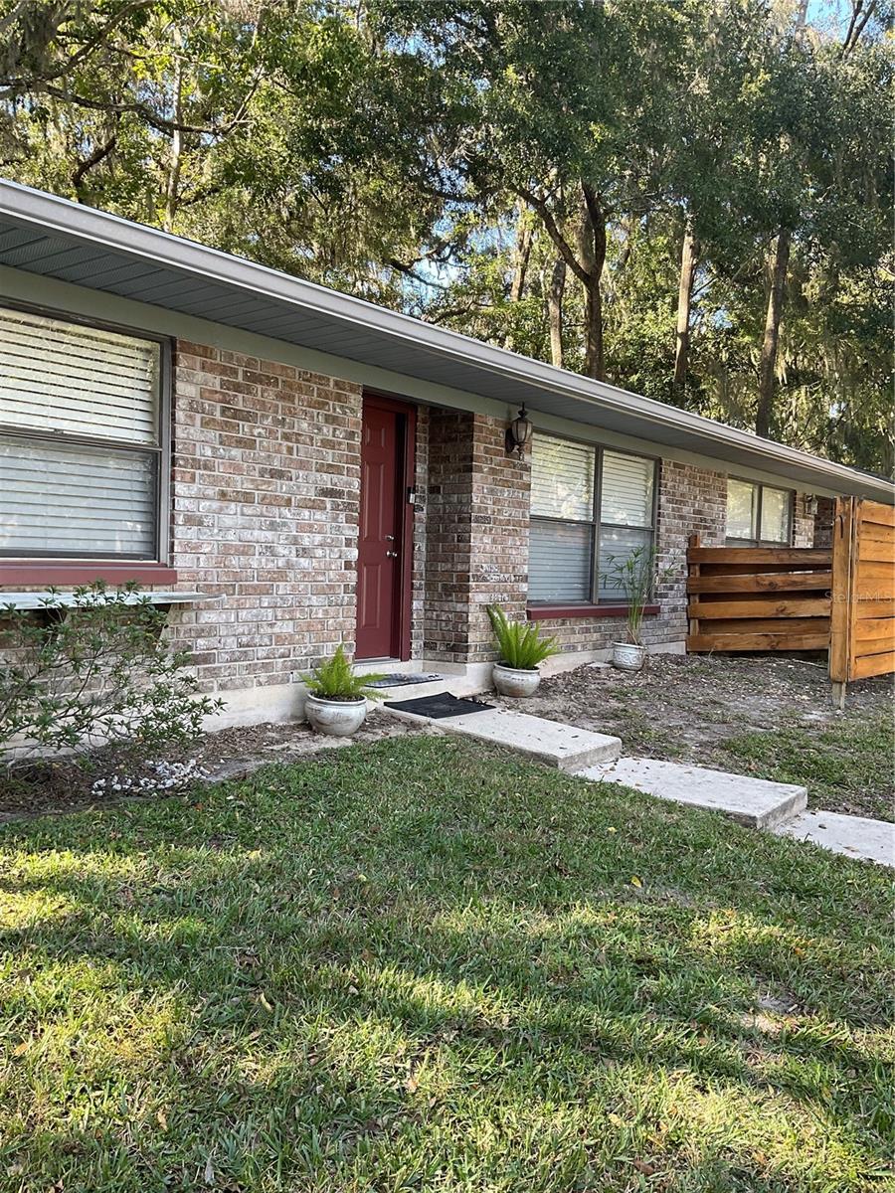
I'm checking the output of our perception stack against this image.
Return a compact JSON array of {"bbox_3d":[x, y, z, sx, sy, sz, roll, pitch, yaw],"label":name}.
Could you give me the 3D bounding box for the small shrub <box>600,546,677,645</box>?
[{"bbox_3d":[1.839,-0.009,9.652,0.640,0.932,0.680,3,2,37],"label":"small shrub"}]

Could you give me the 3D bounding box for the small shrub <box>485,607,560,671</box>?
[{"bbox_3d":[0.634,0.344,8.329,0.520,0.515,0.560,1,2,0],"label":"small shrub"}]

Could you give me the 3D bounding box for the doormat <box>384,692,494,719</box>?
[{"bbox_3d":[-0.051,0.812,7.409,0.500,0.025,0.760,9,6,36],"label":"doormat"}]

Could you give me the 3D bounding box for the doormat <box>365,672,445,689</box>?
[{"bbox_3d":[-0.441,0.649,7.729,0.450,0.020,0.765,3,2,37],"label":"doormat"}]

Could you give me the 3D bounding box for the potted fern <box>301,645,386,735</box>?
[{"bbox_3d":[-0.665,0.605,6.396,0.480,0.542,0.500,1,2,0],"label":"potted fern"}]

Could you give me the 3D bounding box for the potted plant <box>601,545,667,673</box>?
[{"bbox_3d":[1.801,0.120,9.656,0.600,1.190,0.620,1,2,0],"label":"potted plant"}]

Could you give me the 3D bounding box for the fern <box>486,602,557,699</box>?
[{"bbox_3d":[0.634,0.456,8.333,0.500,0.739,0.530,1,2,0],"label":"fern"}]

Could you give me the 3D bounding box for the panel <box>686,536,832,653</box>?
[{"bbox_3d":[3.568,0.033,11.213,1.720,1.320,0.120,2,2,29],"label":"panel"}]

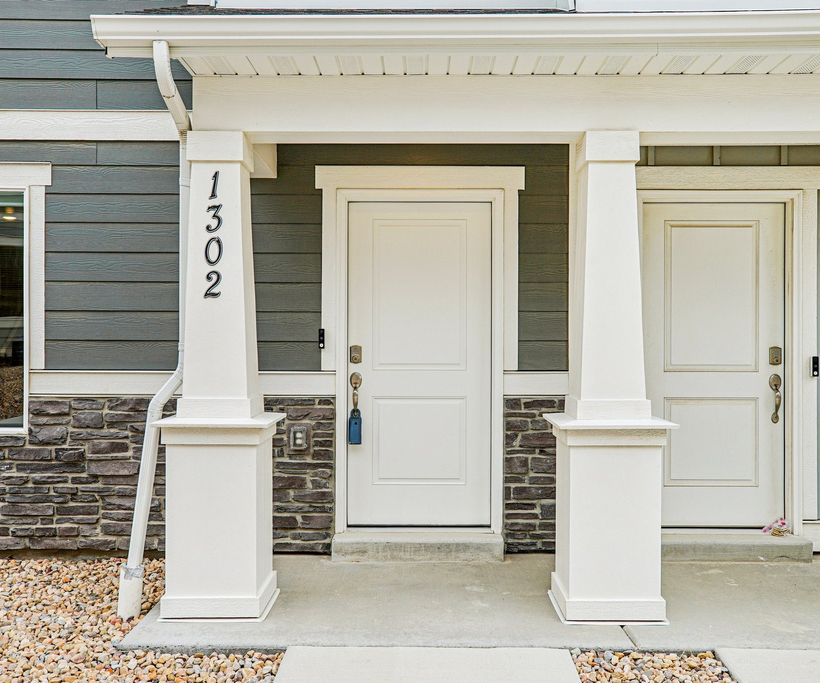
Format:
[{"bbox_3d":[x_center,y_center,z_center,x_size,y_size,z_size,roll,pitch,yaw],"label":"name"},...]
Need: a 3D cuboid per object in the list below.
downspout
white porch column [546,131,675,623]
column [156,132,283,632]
[{"bbox_3d":[-1.267,0.022,3.885,0.375,2.700,0.600,0,0,1],"label":"downspout"},{"bbox_3d":[0.979,0.153,4.105,0.552,2.336,0.550,0,0,1],"label":"white porch column"},{"bbox_3d":[-0.938,0.150,4.127,0.552,2.336,0.550,0,0,1],"label":"column"}]

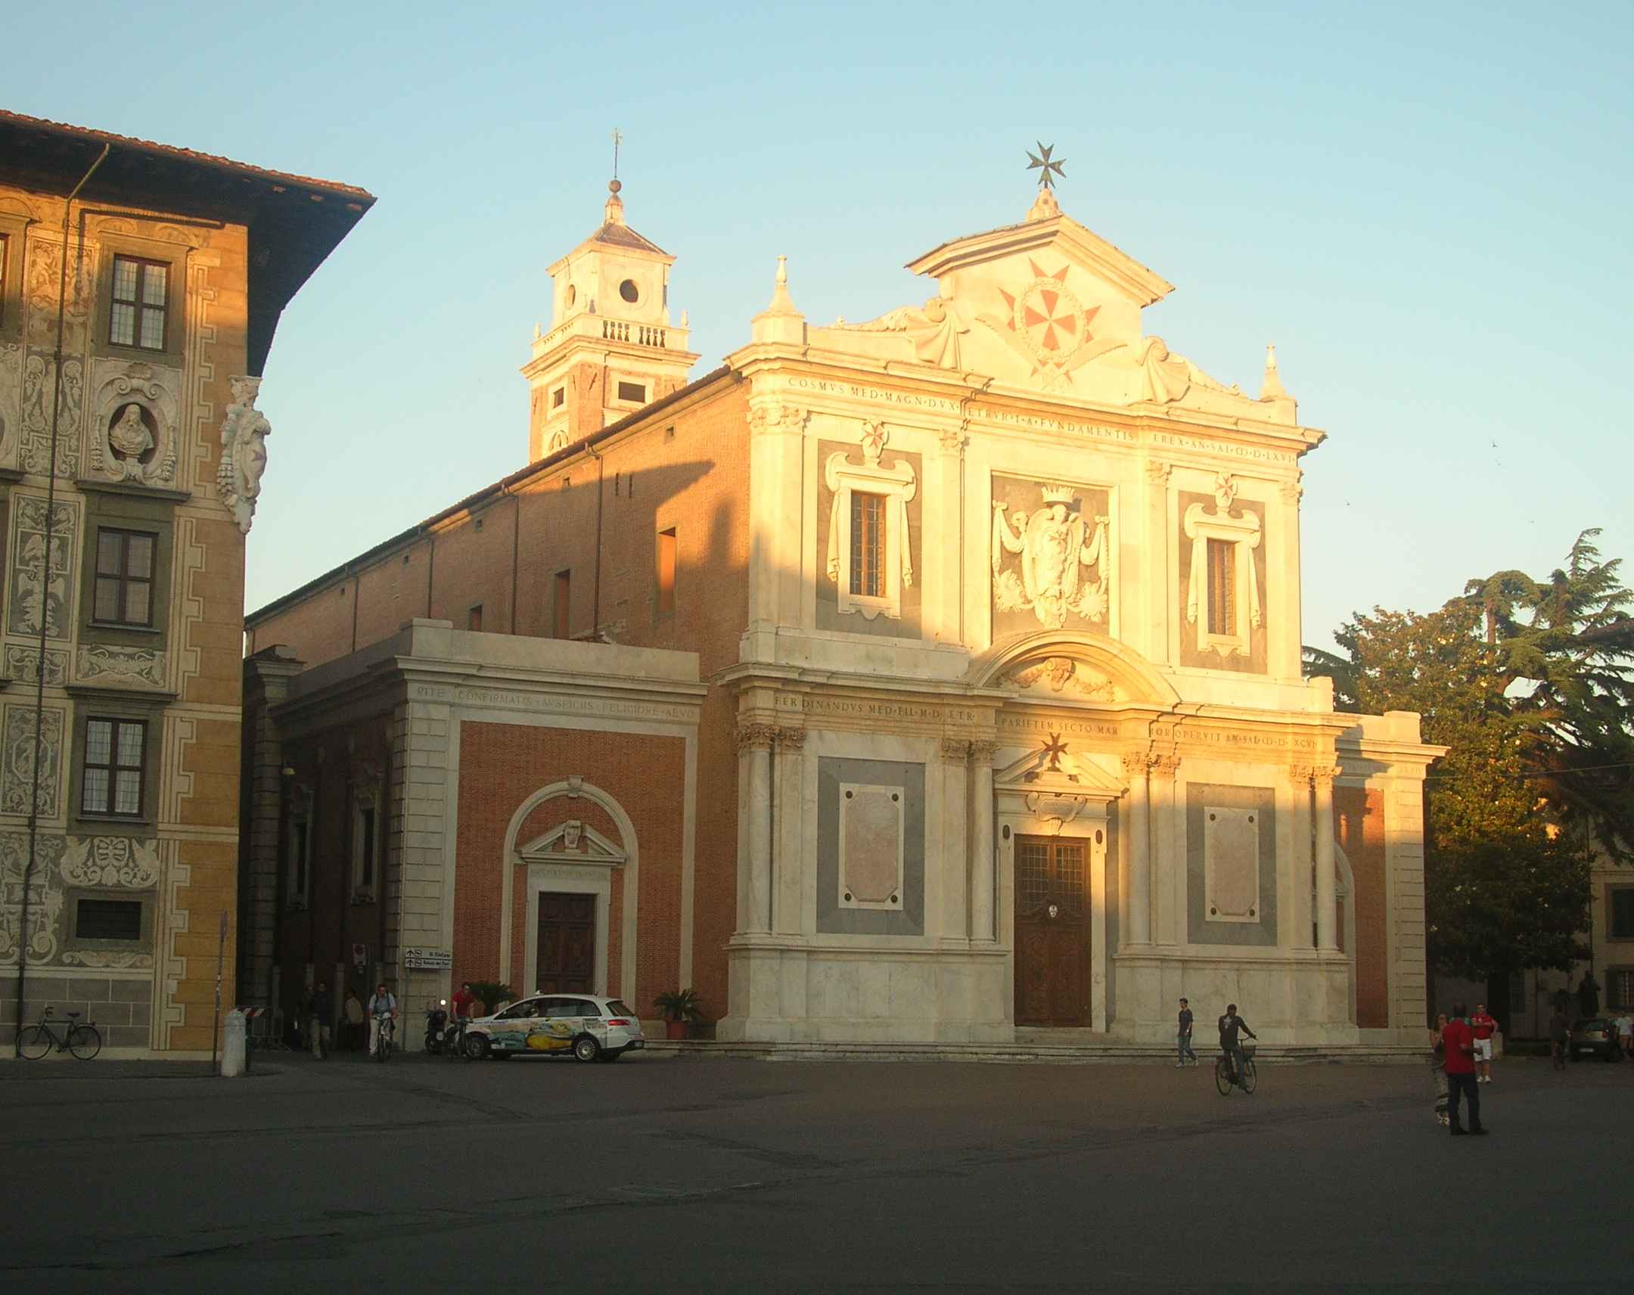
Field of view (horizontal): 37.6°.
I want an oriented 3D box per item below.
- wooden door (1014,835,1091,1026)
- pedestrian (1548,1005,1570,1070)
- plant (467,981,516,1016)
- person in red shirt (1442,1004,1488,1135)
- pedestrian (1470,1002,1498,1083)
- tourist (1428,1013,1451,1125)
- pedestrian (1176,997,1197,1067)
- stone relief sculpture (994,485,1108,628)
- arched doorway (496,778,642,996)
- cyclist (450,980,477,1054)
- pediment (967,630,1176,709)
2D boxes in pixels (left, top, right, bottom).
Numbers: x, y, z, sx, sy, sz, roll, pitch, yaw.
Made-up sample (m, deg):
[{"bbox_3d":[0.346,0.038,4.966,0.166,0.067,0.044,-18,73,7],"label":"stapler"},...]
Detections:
[{"bbox_3d":[6.670,8.022,67.777,2.630,5.350,0.250,5,-10,-28],"label":"wooden door"},{"bbox_3d":[19.351,10.163,62.500,0.520,1.700,0.450,1,-9,0],"label":"pedestrian"},{"bbox_3d":[-8.318,9.238,61.200,1.250,1.450,1.250,5,-10,-28],"label":"plant"},{"bbox_3d":[8.664,5.650,32.132,0.450,1.736,0.500,6,-10,-32],"label":"person in red shirt"},{"bbox_3d":[14.802,8.798,53.332,0.620,1.735,0.400,-1,-9,12],"label":"pedestrian"},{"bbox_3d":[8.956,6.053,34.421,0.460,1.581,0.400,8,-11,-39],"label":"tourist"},{"bbox_3d":[9.297,9.715,60.500,0.550,1.750,0.500,6,-10,-30],"label":"pedestrian"},{"bbox_3d":[6.646,-2.575,67.600,3.963,4.135,0.500,5,-10,-28],"label":"stone relief sculpture"},{"bbox_3d":[-6.371,6.776,62.712,3.883,6.830,0.500,5,-10,-28],"label":"arched doorway"},{"bbox_3d":[-8.424,8.884,57.334,0.550,1.757,0.650,5,-10,-25],"label":"cyclist"},{"bbox_3d":[7.476,0.522,68.601,6.710,2.030,1.000,5,-10,-28],"label":"pediment"}]

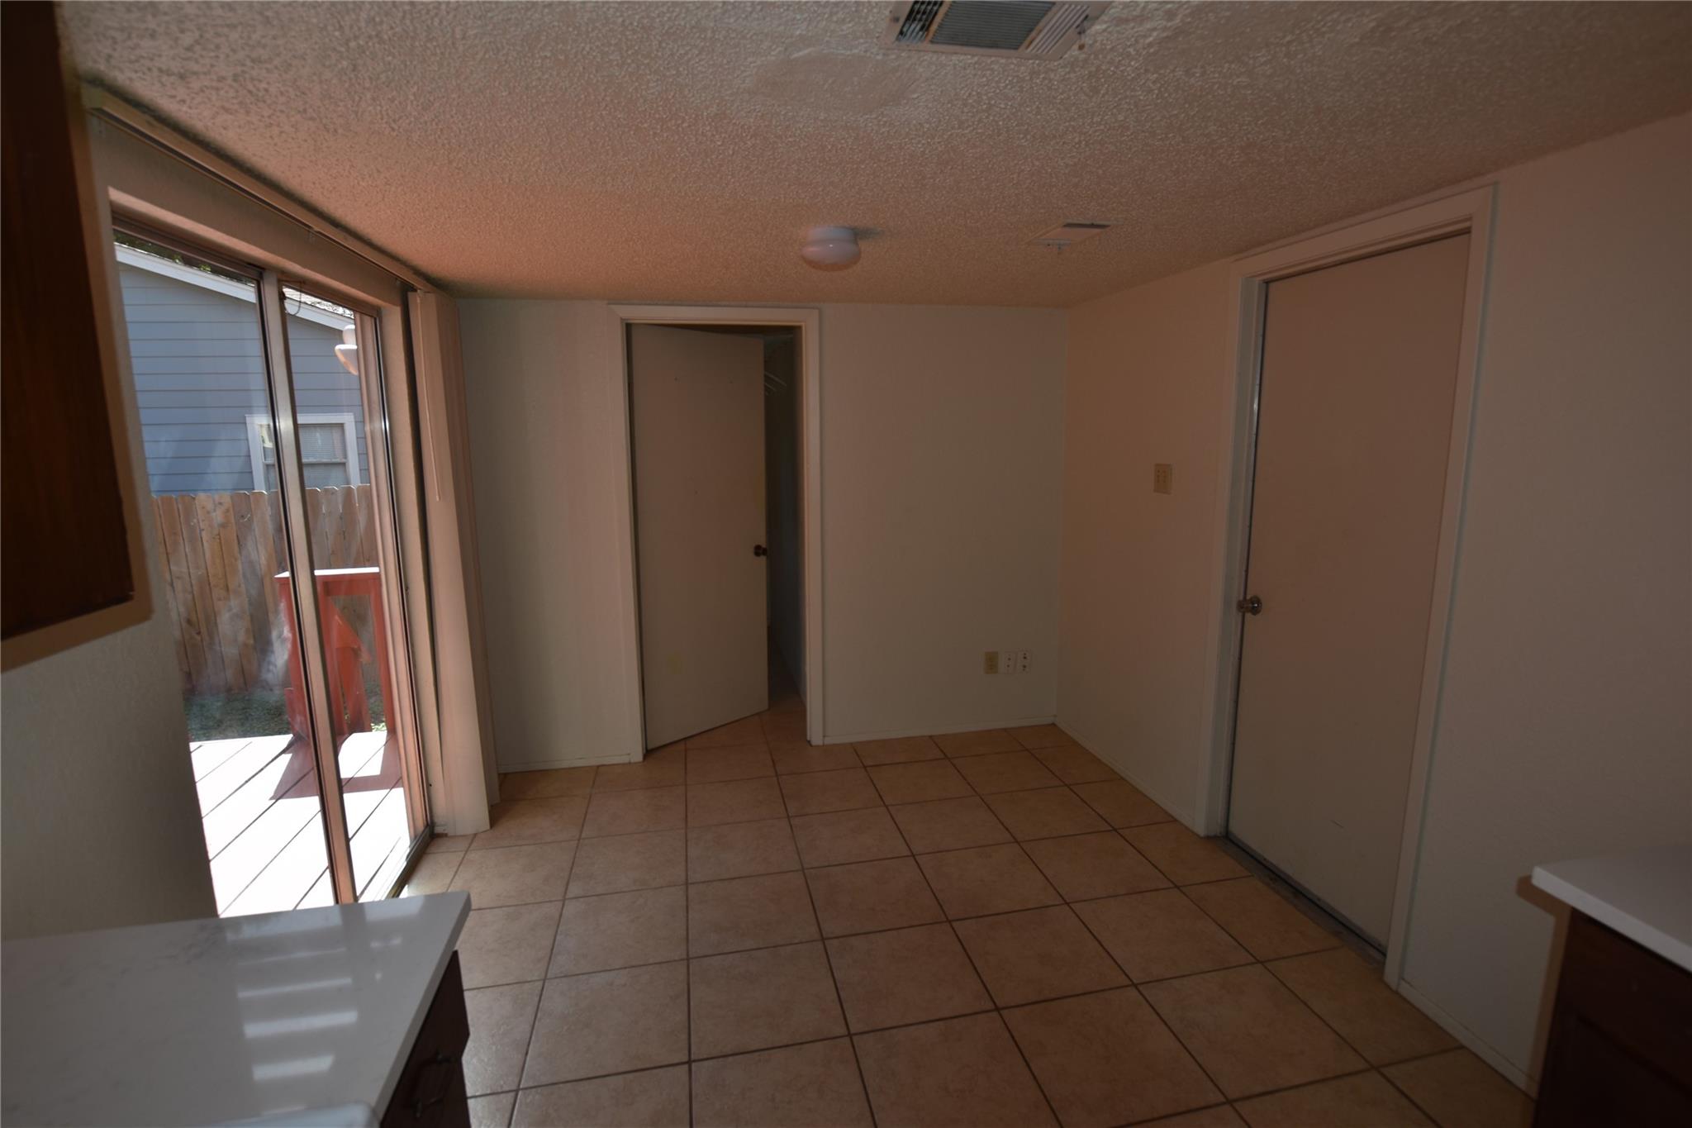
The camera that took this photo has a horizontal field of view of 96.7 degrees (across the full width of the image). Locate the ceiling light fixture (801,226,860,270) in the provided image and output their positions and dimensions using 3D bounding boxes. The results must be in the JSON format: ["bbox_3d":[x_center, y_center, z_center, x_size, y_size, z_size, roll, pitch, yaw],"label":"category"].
[{"bbox_3d":[-0.044,-0.944,2.276,0.180,0.109,0.180,-1,10,0],"label":"ceiling light fixture"}]

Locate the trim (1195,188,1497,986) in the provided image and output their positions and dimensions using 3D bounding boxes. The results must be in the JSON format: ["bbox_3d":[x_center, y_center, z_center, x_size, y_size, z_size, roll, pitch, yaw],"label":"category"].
[{"bbox_3d":[1.477,0.078,2.362,0.100,2.117,0.884,-3,10,-12],"label":"trim"}]

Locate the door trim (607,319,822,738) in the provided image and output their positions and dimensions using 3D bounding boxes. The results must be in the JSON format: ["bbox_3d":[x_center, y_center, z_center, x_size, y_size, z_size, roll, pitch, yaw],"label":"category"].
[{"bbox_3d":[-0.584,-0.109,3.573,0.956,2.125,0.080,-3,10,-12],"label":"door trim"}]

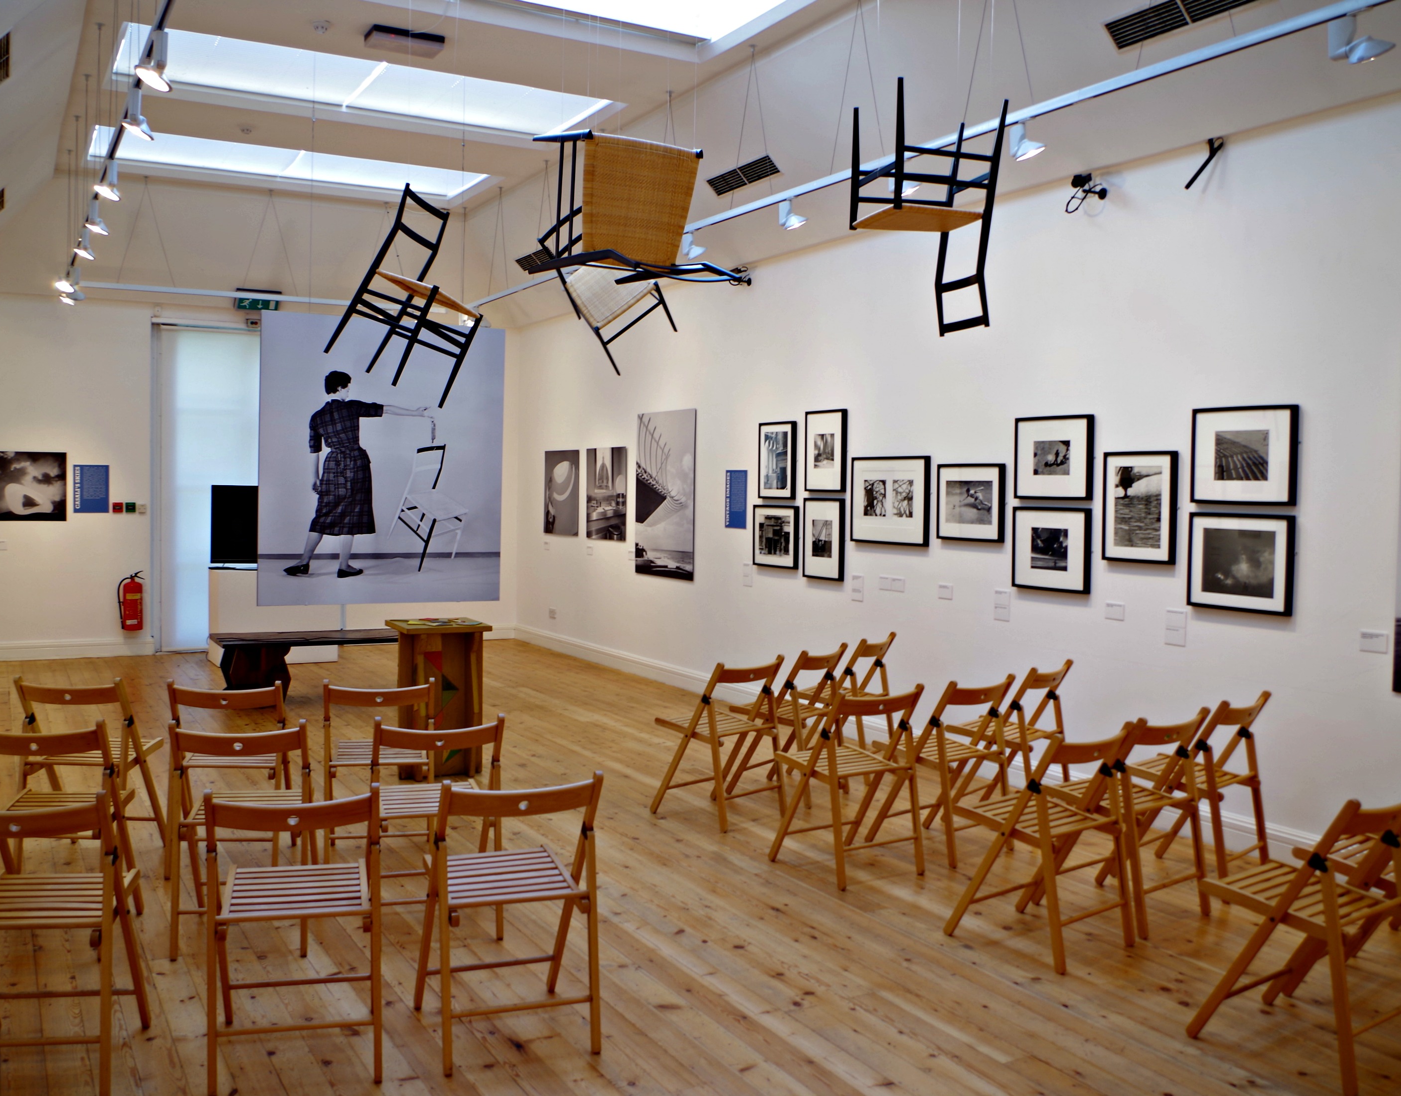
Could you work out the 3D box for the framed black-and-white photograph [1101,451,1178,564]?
[{"bbox_3d":[2.069,-0.190,5.835,0.030,0.520,0.410,-1,3,-30],"label":"framed black-and-white photograph"}]

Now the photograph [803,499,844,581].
[{"bbox_3d":[0.802,-0.056,8.030,0.030,0.526,0.414,-1,3,-30],"label":"photograph"}]

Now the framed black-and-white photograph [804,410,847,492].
[{"bbox_3d":[0.804,-0.622,7.971,0.030,0.517,0.410,-1,3,-30],"label":"framed black-and-white photograph"}]

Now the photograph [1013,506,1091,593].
[{"bbox_3d":[1.816,0.006,6.412,0.030,0.422,0.510,-1,3,-30],"label":"photograph"}]

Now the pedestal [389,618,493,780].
[{"bbox_3d":[-1.401,0.804,6.617,0.455,0.800,0.475,-1,3,-28],"label":"pedestal"}]

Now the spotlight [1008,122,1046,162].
[{"bbox_3d":[1.331,-1.651,5.040,0.140,0.145,0.120,1,3,2],"label":"spotlight"}]

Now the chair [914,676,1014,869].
[{"bbox_3d":[1.046,0.917,5.384,0.435,0.770,0.500,-1,4,-41],"label":"chair"}]

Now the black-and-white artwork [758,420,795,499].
[{"bbox_3d":[0.530,-0.594,8.492,0.030,0.525,0.418,-1,3,-30],"label":"black-and-white artwork"}]

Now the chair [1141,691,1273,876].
[{"bbox_3d":[1.981,0.954,4.986,0.500,0.770,0.435,4,4,45],"label":"chair"}]

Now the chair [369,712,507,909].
[{"bbox_3d":[-0.922,0.934,4.361,0.435,0.770,0.500,0,3,-14],"label":"chair"}]

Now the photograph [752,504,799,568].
[{"bbox_3d":[0.525,-0.078,8.607,0.030,0.421,0.516,-1,3,-30],"label":"photograph"}]

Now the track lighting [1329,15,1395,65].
[{"bbox_3d":[2.142,-1.650,4.020,0.160,0.150,0.130,-1,3,-30],"label":"track lighting"}]

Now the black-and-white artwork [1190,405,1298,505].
[{"bbox_3d":[2.385,-0.403,5.436,0.030,0.421,0.506,-1,3,-30],"label":"black-and-white artwork"}]

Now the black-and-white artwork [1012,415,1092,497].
[{"bbox_3d":[1.797,-0.458,6.329,0.030,0.420,0.510,-1,3,-30],"label":"black-and-white artwork"}]

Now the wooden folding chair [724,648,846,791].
[{"bbox_3d":[0.449,0.864,6.289,0.500,0.770,0.435,3,3,34],"label":"wooden folding chair"}]

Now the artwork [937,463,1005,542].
[{"bbox_3d":[1.491,-0.248,6.834,0.030,0.422,0.510,-1,3,-30],"label":"artwork"}]

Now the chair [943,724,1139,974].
[{"bbox_3d":[1.172,0.972,4.268,0.432,0.775,0.505,-1,3,-39],"label":"chair"}]

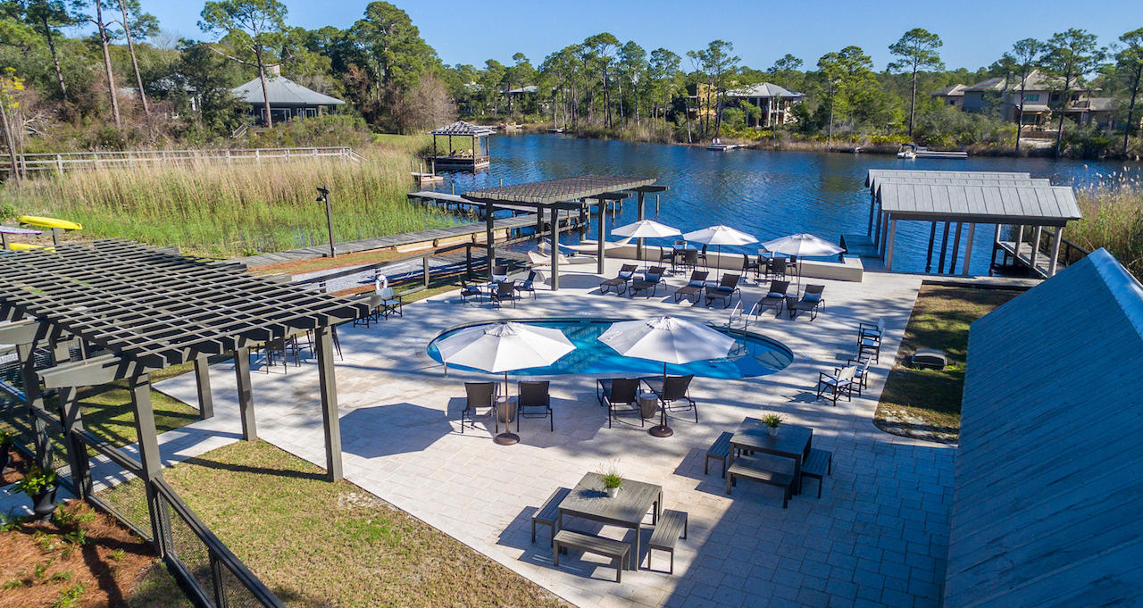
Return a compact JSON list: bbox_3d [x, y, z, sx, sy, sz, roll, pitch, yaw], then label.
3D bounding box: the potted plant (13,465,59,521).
[{"bbox_3d":[-8.555,3.011,10.113,0.680,0.940,0.660,0,15,0],"label":"potted plant"}]

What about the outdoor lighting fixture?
[{"bbox_3d":[-10.489,-3.457,27.075,0.480,3.030,0.300,0,18,0],"label":"outdoor lighting fixture"}]

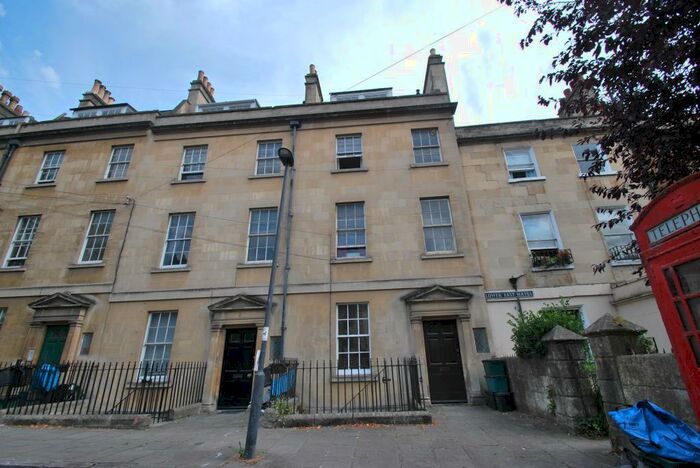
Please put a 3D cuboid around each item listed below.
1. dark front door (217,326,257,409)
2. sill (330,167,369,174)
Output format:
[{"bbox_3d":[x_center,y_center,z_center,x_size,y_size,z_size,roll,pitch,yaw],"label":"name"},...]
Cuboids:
[{"bbox_3d":[-3.219,3.821,8.405,0.930,2.130,0.090,-3,-20,3],"label":"dark front door"},{"bbox_3d":[0.003,-2.214,10.538,1.340,0.095,0.200,-3,-17,3],"label":"sill"}]

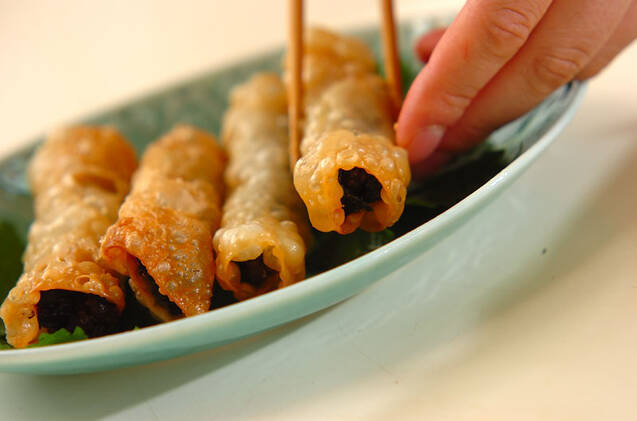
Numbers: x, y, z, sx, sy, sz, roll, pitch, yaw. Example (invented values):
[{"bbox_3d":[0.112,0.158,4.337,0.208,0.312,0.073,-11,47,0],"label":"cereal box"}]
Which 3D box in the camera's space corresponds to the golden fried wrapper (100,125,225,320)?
[{"bbox_3d":[-0.038,0.002,0.785,0.025,0.021,0.071,-4,26,4],"label":"golden fried wrapper"}]

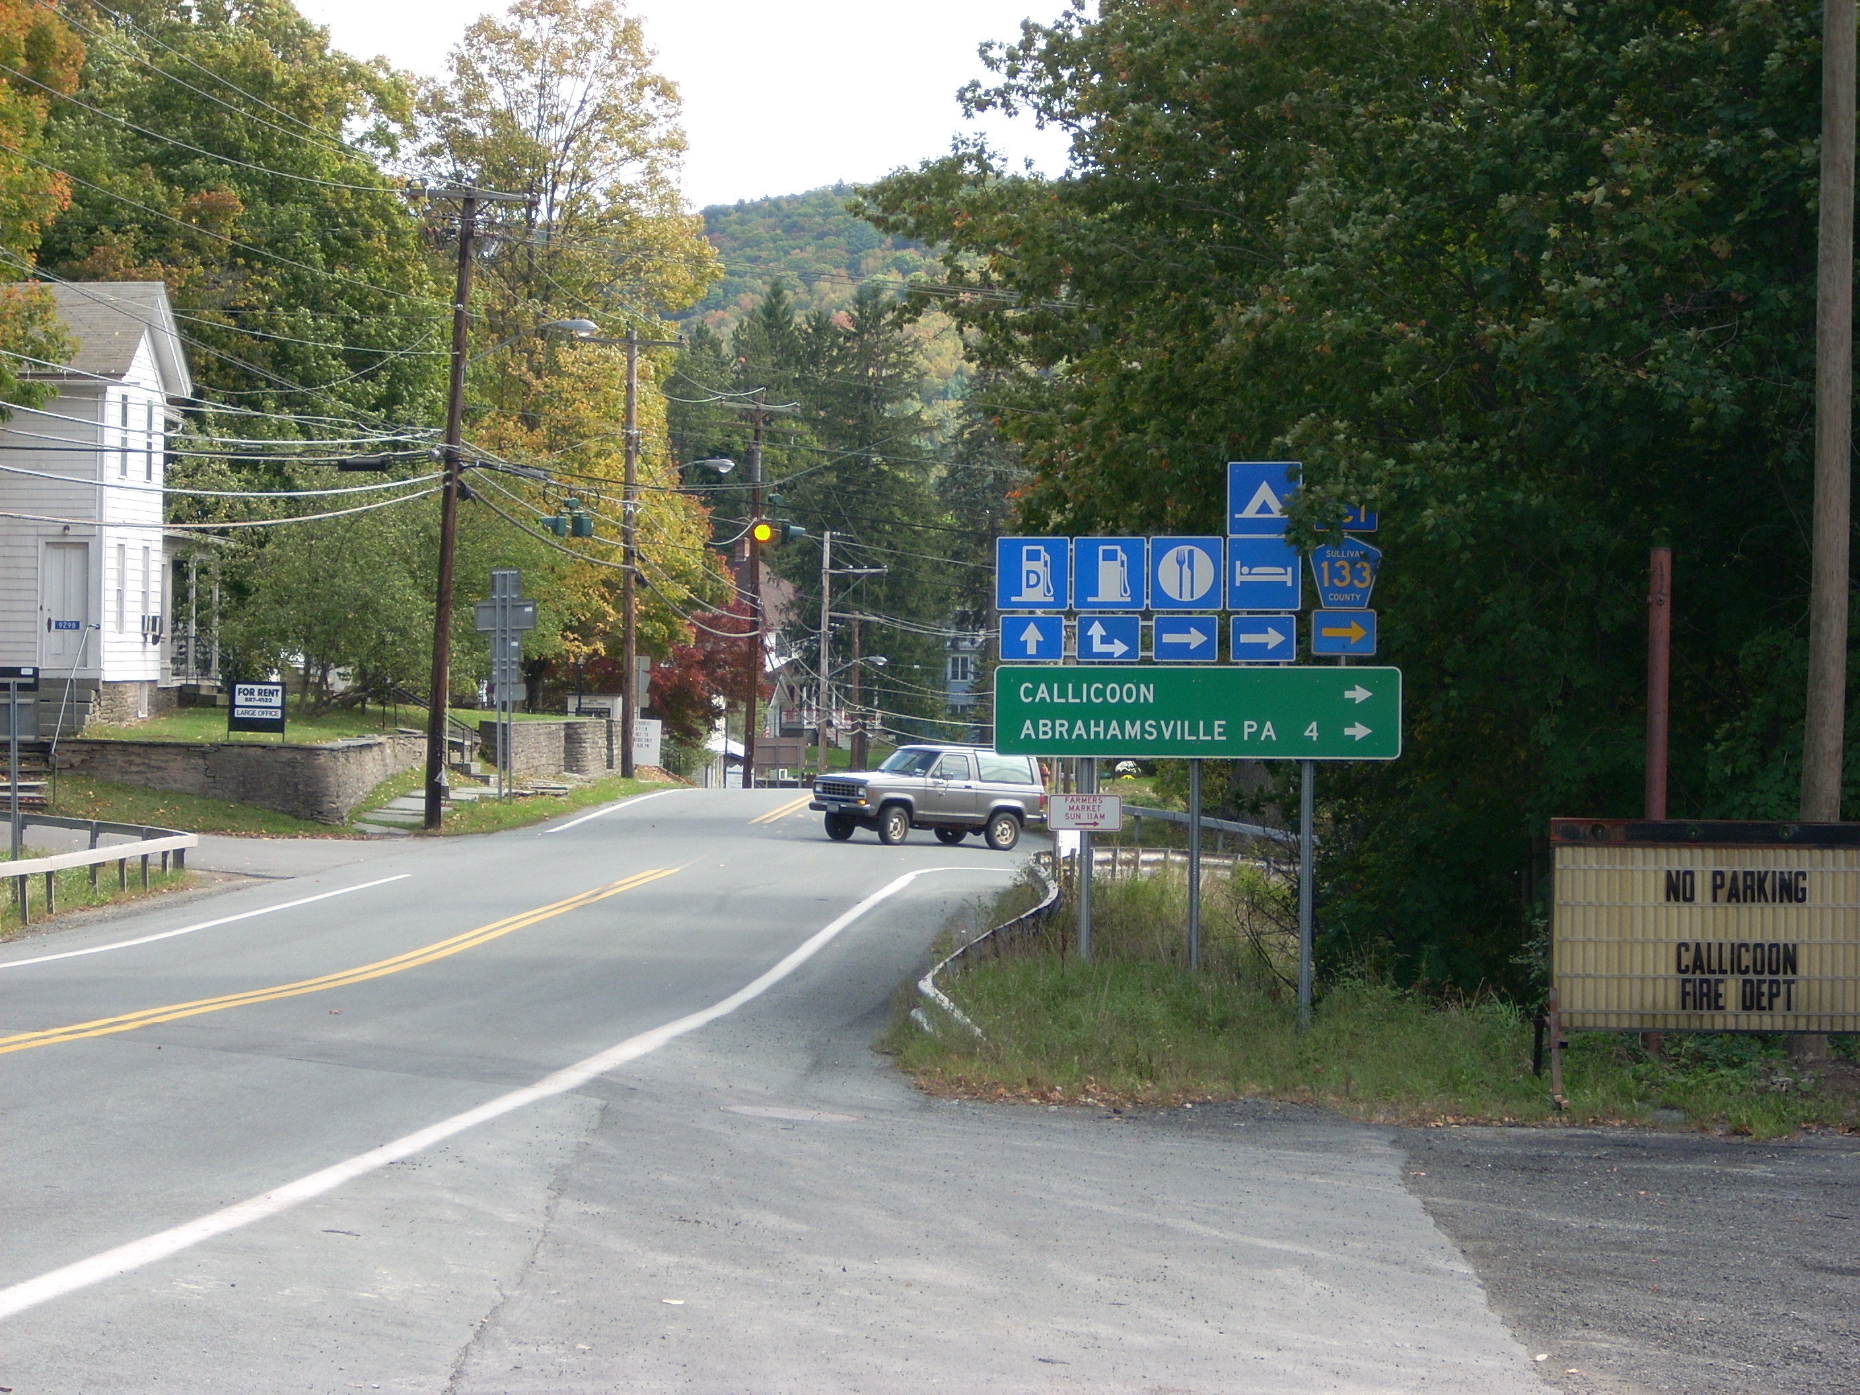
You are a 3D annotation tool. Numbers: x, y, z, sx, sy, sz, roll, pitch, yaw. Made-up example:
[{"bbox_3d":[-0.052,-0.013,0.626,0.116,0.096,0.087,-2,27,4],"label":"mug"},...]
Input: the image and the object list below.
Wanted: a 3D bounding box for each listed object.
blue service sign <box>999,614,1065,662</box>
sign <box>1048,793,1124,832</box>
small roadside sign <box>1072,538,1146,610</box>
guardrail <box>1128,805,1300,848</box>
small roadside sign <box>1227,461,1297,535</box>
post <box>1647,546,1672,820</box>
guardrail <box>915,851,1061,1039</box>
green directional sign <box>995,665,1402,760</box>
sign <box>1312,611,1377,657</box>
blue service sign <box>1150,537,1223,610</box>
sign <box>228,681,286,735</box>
[{"bbox_3d":[0.848,-0.493,49.800,0.535,0.382,0.040,0,0,6],"label":"blue service sign"},{"bbox_3d":[1.284,0.949,49.700,0.610,0.307,0.040,0,0,6],"label":"sign"},{"bbox_3d":[1.487,-1.026,49.955,0.610,0.610,0.030,0,0,10],"label":"small roadside sign"},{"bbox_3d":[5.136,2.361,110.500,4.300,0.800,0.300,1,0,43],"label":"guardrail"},{"bbox_3d":[2.767,-1.641,49.736,0.610,0.610,0.030,0,0,10],"label":"small roadside sign"},{"bbox_3d":[5.435,0.793,45.000,0.155,3.850,0.155,1,0,0],"label":"post"},{"bbox_3d":[0.650,2.270,60.000,1.600,0.850,26.000,0,0,3],"label":"guardrail"},{"bbox_3d":[2.210,0.124,49.500,3.360,0.765,0.050,0,0,5],"label":"green directional sign"},{"bbox_3d":[3.432,-0.535,49.800,0.535,0.382,0.040,0,0,6],"label":"sign"},{"bbox_3d":[2.125,-1.020,49.700,0.610,0.610,0.040,0,0,3],"label":"blue service sign"},{"bbox_3d":[-11.515,0.169,103.000,0.950,0.880,0.060,0,0,-3],"label":"sign"}]

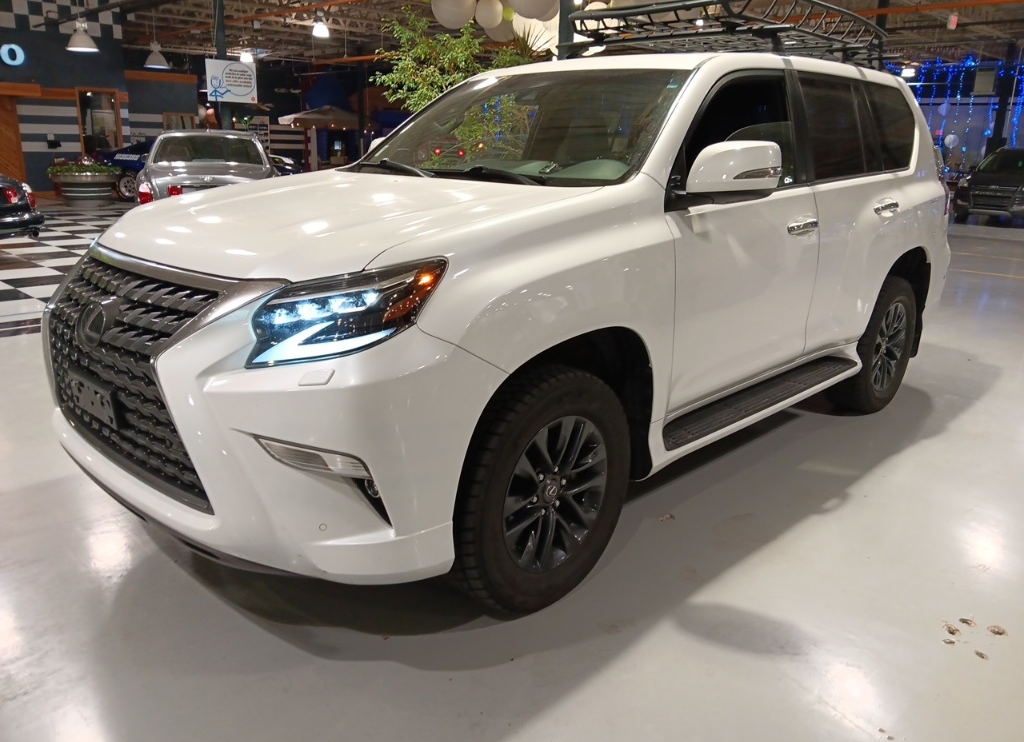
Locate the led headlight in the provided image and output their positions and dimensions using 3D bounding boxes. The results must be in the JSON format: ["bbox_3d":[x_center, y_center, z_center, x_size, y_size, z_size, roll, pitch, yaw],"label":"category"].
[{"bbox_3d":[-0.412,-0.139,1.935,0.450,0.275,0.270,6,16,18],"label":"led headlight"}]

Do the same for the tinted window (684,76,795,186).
[{"bbox_3d":[0.858,-0.922,2.881,0.950,0.460,0.060,-14,4,-44],"label":"tinted window"}]

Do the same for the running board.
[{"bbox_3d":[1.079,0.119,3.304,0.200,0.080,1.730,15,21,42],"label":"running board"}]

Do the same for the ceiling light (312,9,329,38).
[{"bbox_3d":[-4.830,-8.811,19.500,0.440,0.660,0.440,1,15,0],"label":"ceiling light"}]

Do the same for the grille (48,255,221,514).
[{"bbox_3d":[-1.117,-0.006,2.223,1.040,0.600,0.210,15,21,42],"label":"grille"}]

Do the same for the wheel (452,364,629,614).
[{"bbox_3d":[0.062,0.355,2.402,0.275,0.795,0.795,15,20,41],"label":"wheel"}]

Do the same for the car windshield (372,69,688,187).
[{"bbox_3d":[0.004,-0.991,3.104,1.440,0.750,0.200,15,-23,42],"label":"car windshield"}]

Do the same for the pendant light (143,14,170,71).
[{"bbox_3d":[-6.947,-6.426,15.000,0.480,1.000,0.480,1,15,0],"label":"pendant light"}]

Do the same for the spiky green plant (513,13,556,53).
[{"bbox_3d":[0.240,-3.914,9.000,0.530,0.520,0.500,2,16,1],"label":"spiky green plant"}]

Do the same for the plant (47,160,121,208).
[{"bbox_3d":[-9.137,-3.998,16.400,1.380,0.950,1.380,1,15,0],"label":"plant"}]

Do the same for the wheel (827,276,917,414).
[{"bbox_3d":[2.015,-0.146,4.331,0.275,0.795,0.795,15,21,42],"label":"wheel"}]

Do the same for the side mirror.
[{"bbox_3d":[0.743,-0.681,2.561,0.270,0.180,0.190,15,21,42],"label":"side mirror"}]

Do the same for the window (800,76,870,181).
[{"bbox_3d":[1.446,-1.095,3.456,0.580,0.475,0.060,-14,4,-44],"label":"window"}]

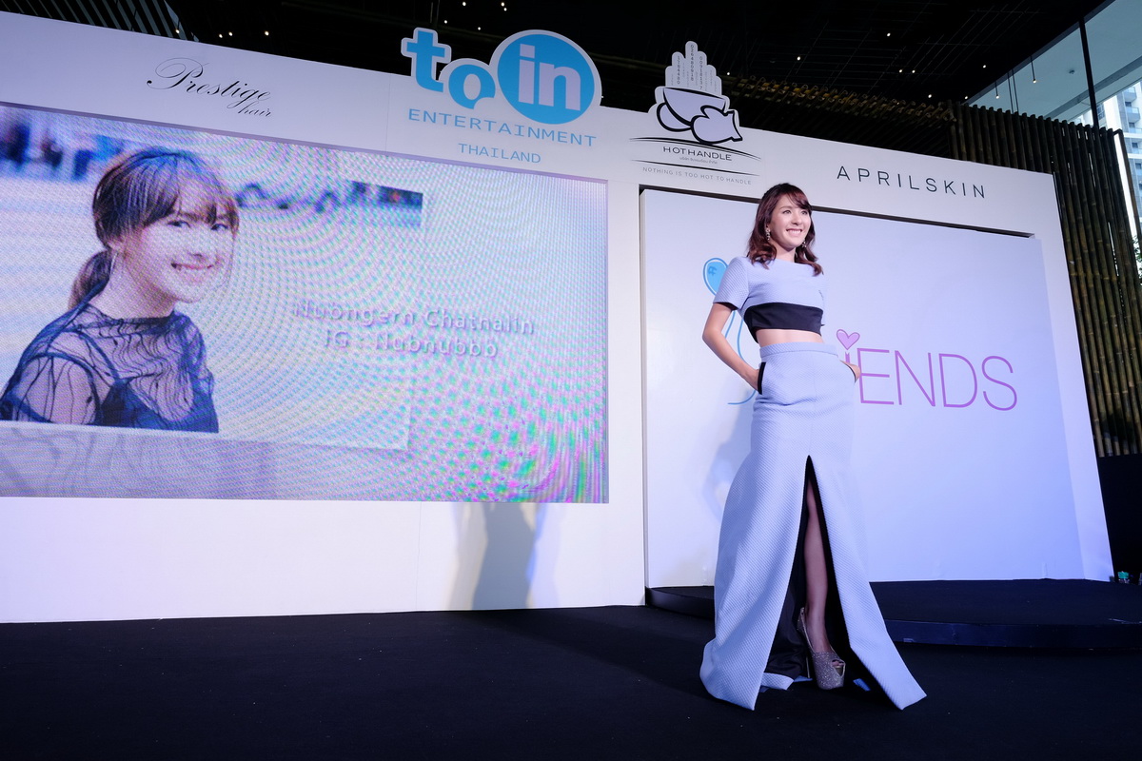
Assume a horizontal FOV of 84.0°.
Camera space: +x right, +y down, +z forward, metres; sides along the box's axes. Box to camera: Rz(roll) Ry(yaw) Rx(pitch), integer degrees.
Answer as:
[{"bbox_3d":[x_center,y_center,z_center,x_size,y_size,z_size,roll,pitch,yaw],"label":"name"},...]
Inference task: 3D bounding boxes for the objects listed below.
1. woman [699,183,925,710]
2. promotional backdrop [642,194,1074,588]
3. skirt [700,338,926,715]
[{"bbox_3d":[0.769,0.110,2.156,0.620,1.745,0.460,2,-11,-7],"label":"woman"},{"bbox_3d":[1.972,0.059,4.169,3.119,2.445,0.079,3,-11,-13],"label":"promotional backdrop"},{"bbox_3d":[0.766,0.409,2.100,0.620,1.135,0.460,1,-11,-3],"label":"skirt"}]

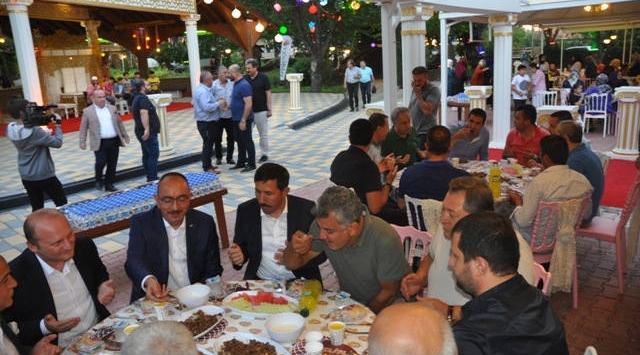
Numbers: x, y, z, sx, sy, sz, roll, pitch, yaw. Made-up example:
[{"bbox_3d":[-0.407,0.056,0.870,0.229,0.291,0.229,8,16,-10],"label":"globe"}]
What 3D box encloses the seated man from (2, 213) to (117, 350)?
[{"bbox_3d":[-0.979,0.737,2.014,0.770,1.240,0.560,8,18,40],"label":"seated man"}]

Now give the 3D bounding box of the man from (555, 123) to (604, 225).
[{"bbox_3d":[2.081,0.165,4.115,0.760,1.240,0.520,5,16,31],"label":"man"}]

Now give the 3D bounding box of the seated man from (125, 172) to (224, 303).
[{"bbox_3d":[-0.614,0.626,2.301,0.550,1.280,0.770,-7,14,-15],"label":"seated man"}]

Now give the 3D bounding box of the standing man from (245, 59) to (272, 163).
[{"bbox_3d":[-1.075,-1.167,8.516,0.520,1.810,0.340,6,16,36],"label":"standing man"}]

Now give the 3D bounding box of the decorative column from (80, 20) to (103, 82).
[{"bbox_3d":[-8.155,-4.195,17.641,0.500,2.920,0.500,2,15,23],"label":"decorative column"}]

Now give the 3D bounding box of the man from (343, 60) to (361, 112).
[{"bbox_3d":[1.093,-3.127,16.508,0.550,1.730,0.380,-1,14,11],"label":"man"}]

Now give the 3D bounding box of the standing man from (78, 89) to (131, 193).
[{"bbox_3d":[-3.634,-0.604,7.984,0.700,1.700,0.440,-13,17,-36],"label":"standing man"}]

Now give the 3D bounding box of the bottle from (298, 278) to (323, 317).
[{"bbox_3d":[-0.045,0.551,2.178,0.077,0.077,0.250,-1,13,12],"label":"bottle"}]

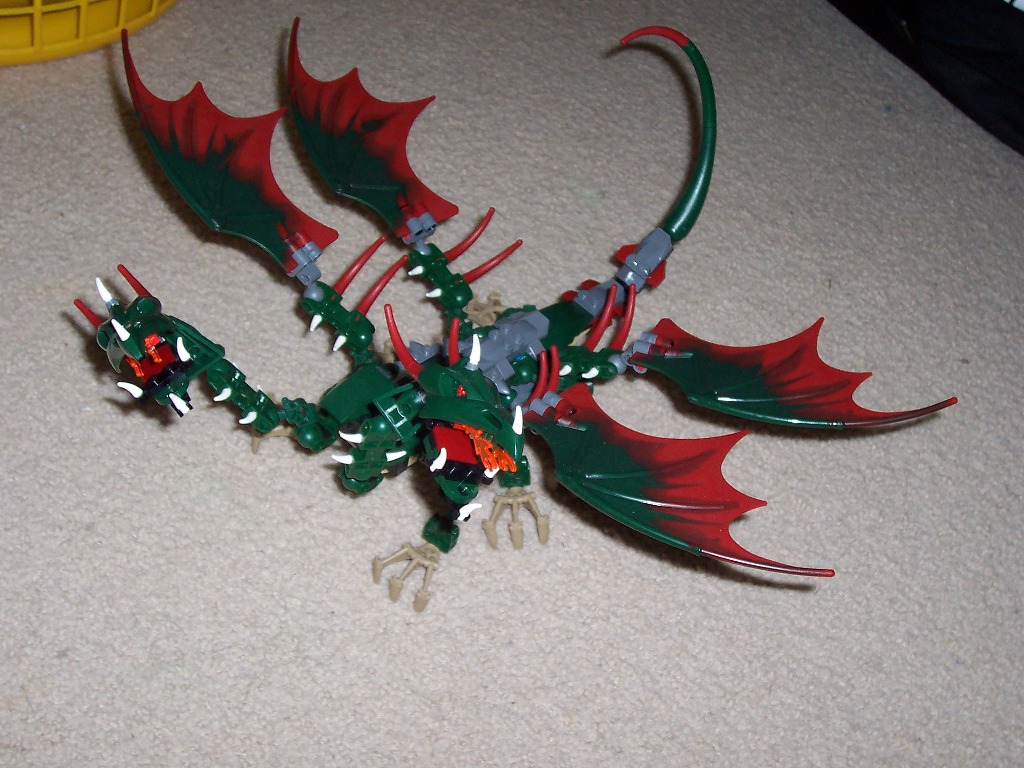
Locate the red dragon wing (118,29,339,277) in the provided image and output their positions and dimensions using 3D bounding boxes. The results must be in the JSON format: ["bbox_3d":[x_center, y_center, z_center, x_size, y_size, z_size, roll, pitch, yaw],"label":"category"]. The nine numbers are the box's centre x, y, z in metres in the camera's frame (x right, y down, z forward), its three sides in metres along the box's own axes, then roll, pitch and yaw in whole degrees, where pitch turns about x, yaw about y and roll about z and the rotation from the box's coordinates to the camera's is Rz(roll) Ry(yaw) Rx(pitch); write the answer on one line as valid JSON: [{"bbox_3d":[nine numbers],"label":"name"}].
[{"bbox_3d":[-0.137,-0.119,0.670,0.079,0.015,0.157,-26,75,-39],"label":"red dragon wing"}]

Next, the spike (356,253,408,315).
[{"bbox_3d":[-0.063,-0.048,0.668,0.005,0.009,0.038,39,85,26],"label":"spike"}]

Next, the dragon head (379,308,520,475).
[{"bbox_3d":[-0.022,0.005,0.522,0.038,0.055,0.068,11,8,-41],"label":"dragon head"}]

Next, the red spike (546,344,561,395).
[{"bbox_3d":[0.018,-0.005,0.598,0.009,0.038,0.005,-35,59,-30],"label":"red spike"}]

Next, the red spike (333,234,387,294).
[{"bbox_3d":[-0.073,-0.057,0.655,0.009,0.040,0.006,42,7,-8],"label":"red spike"}]

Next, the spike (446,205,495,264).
[{"bbox_3d":[-0.022,-0.078,0.719,0.038,0.005,0.009,-48,109,-8],"label":"spike"}]

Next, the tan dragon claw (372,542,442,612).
[{"bbox_3d":[-0.049,0.089,0.651,0.032,0.018,0.029,31,53,13],"label":"tan dragon claw"}]

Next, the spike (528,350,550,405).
[{"bbox_3d":[0.012,-0.002,0.622,0.009,0.037,0.006,13,22,-2],"label":"spike"}]

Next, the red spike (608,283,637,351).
[{"bbox_3d":[0.056,-0.032,0.672,0.009,0.038,0.006,16,16,3],"label":"red spike"}]

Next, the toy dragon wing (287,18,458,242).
[{"bbox_3d":[-0.072,-0.139,0.712,0.079,0.015,0.157,-13,62,-25],"label":"toy dragon wing"}]

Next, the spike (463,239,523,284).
[{"bbox_3d":[-0.009,-0.060,0.668,0.009,0.039,0.006,54,10,-4],"label":"spike"}]

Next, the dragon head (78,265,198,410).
[{"bbox_3d":[-0.162,-0.018,0.584,0.038,0.070,0.056,-37,103,-4],"label":"dragon head"}]

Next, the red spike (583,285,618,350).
[{"bbox_3d":[0.044,-0.032,0.651,0.005,0.039,0.009,39,40,26],"label":"red spike"}]

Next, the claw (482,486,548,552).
[{"bbox_3d":[0.002,0.065,0.657,0.032,0.017,0.028,3,41,-13],"label":"claw"}]

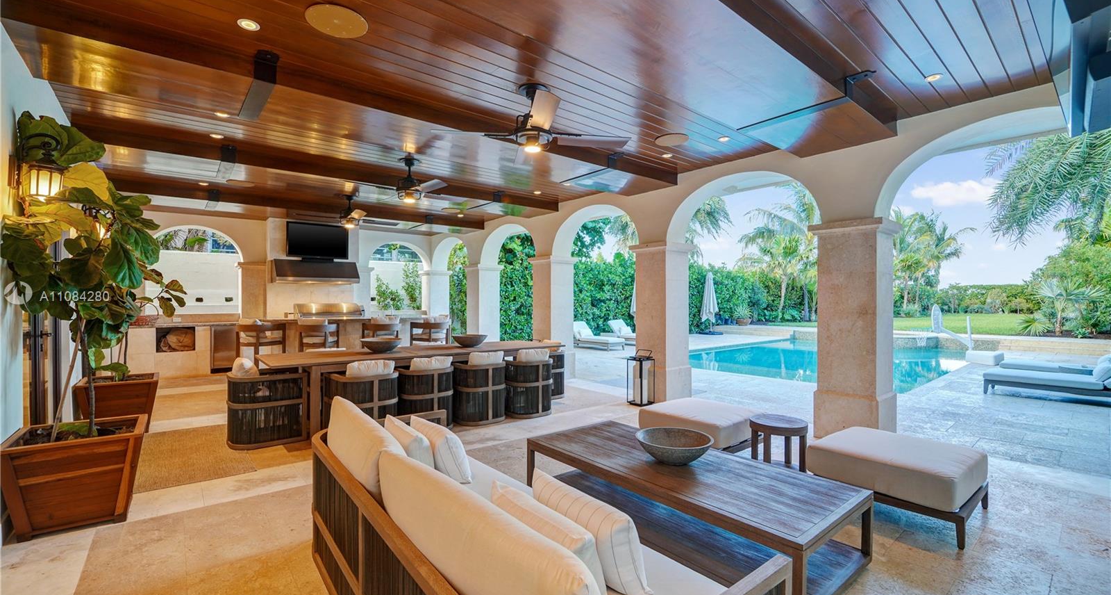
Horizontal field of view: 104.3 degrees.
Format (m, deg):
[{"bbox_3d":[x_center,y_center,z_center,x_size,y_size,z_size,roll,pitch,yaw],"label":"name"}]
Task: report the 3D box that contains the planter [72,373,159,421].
[{"bbox_3d":[-4.630,1.148,4.600,0.610,0.560,0.610,0,0,-38],"label":"planter"}]

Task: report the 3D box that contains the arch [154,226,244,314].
[{"bbox_3d":[-6.970,-0.525,8.400,1.470,1.720,0.450,0,0,-39],"label":"arch"}]

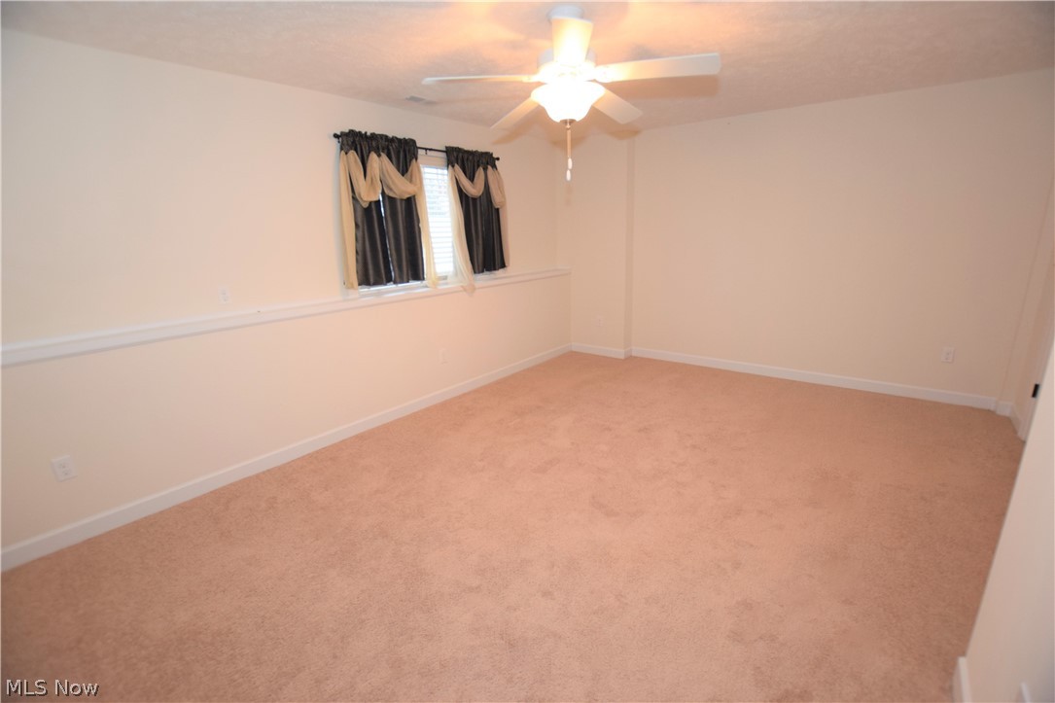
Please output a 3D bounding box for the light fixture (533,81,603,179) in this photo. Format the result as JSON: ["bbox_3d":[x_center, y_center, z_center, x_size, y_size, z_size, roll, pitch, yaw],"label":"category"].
[{"bbox_3d":[0.196,-1.048,2.125,0.345,0.415,0.345,-2,15,1],"label":"light fixture"}]

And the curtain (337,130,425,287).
[{"bbox_3d":[-1.037,-1.041,3.299,0.110,1.060,0.670,10,20,40],"label":"curtain"}]

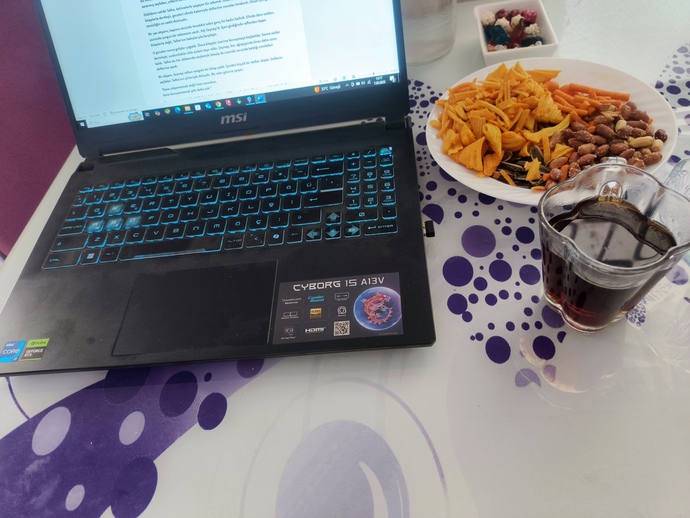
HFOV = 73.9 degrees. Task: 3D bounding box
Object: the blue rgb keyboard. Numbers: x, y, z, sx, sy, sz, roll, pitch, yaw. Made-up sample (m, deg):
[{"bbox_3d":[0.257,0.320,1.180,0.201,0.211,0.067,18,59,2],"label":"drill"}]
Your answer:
[{"bbox_3d":[-0.113,-0.048,0.419,0.318,0.005,0.105,-5,53,8],"label":"blue rgb keyboard"}]

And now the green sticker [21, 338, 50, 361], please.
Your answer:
[{"bbox_3d":[-0.241,0.071,0.357,0.018,0.001,0.018,-5,53,8],"label":"green sticker"}]

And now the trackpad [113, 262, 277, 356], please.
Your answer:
[{"bbox_3d":[-0.114,0.037,0.356,0.121,0.002,0.073,-5,53,8],"label":"trackpad"}]

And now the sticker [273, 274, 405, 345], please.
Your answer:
[{"bbox_3d":[-0.005,0.036,0.334,0.092,0.001,0.051,-5,53,8],"label":"sticker"}]

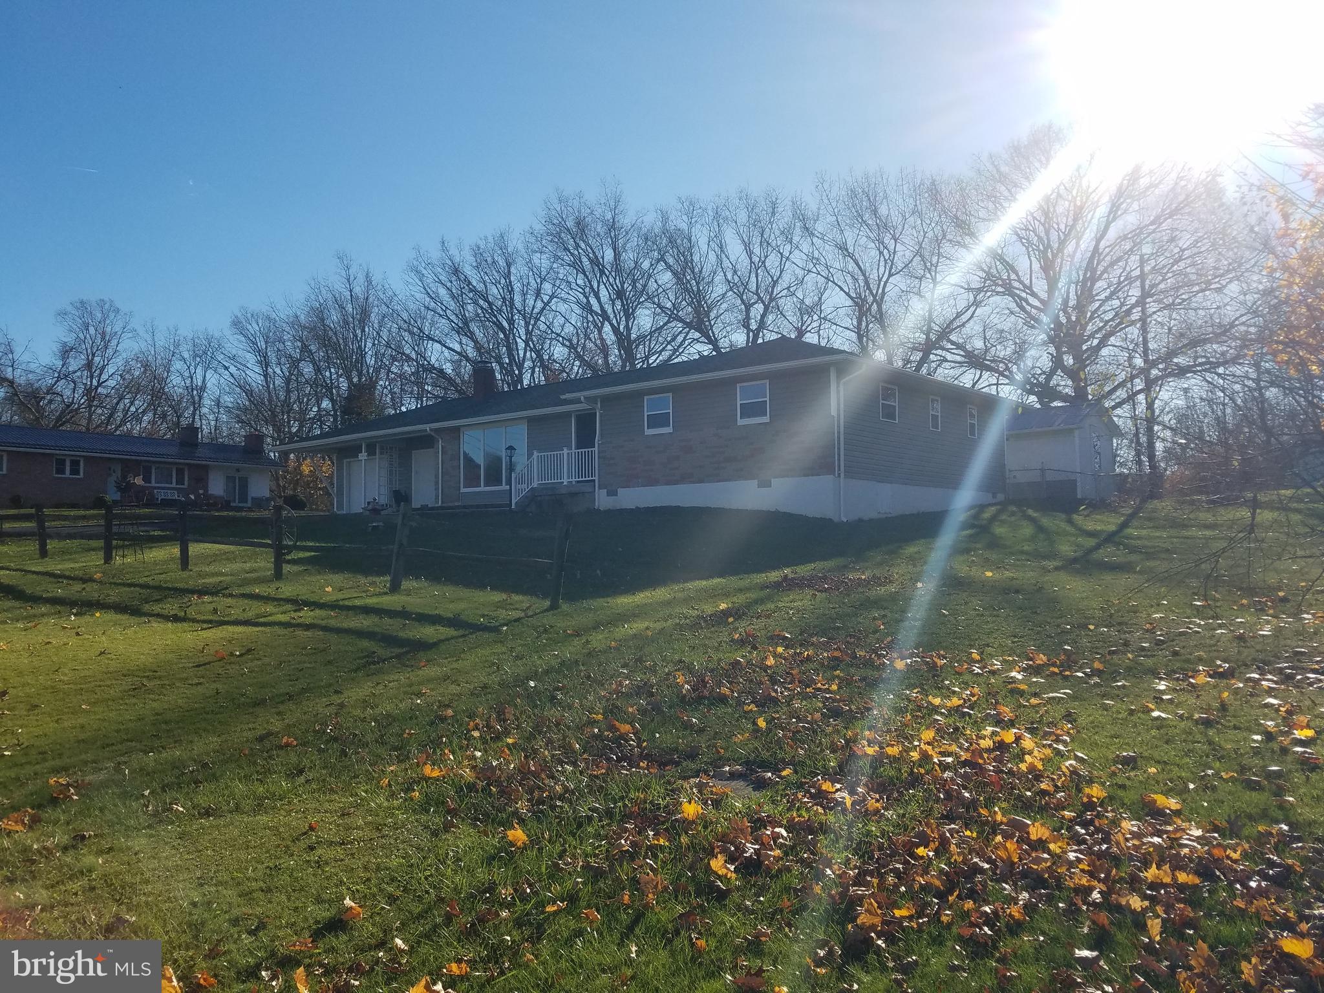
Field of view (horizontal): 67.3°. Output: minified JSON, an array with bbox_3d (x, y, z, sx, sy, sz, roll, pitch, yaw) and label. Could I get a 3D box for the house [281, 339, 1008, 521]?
[{"bbox_3d":[-2.849,-1.832,34.700,27.798,6.184,11.197,-3,-4,41],"label":"house"}]

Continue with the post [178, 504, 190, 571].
[{"bbox_3d":[-7.076,0.604,14.726,0.110,0.981,0.110,-4,-2,38],"label":"post"}]

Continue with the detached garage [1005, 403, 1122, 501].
[{"bbox_3d":[12.781,-1.402,34.925,5.200,3.300,4.300,-3,-4,41],"label":"detached garage"}]

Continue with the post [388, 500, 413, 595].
[{"bbox_3d":[-3.052,0.596,11.610,0.130,1.054,0.110,2,-6,38],"label":"post"}]

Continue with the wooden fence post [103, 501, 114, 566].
[{"bbox_3d":[-9.073,0.618,16.305,0.110,1.000,0.110,-3,-4,38],"label":"wooden fence post"}]

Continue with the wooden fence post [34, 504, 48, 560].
[{"bbox_3d":[-11.135,0.650,17.850,0.110,0.951,0.110,-5,0,38],"label":"wooden fence post"}]

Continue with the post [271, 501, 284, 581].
[{"bbox_3d":[-5.085,0.595,13.159,0.110,1.013,0.110,-4,-3,38],"label":"post"}]

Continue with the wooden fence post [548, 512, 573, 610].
[{"bbox_3d":[-1.020,0.648,10.029,0.110,0.976,0.110,2,-4,38],"label":"wooden fence post"}]

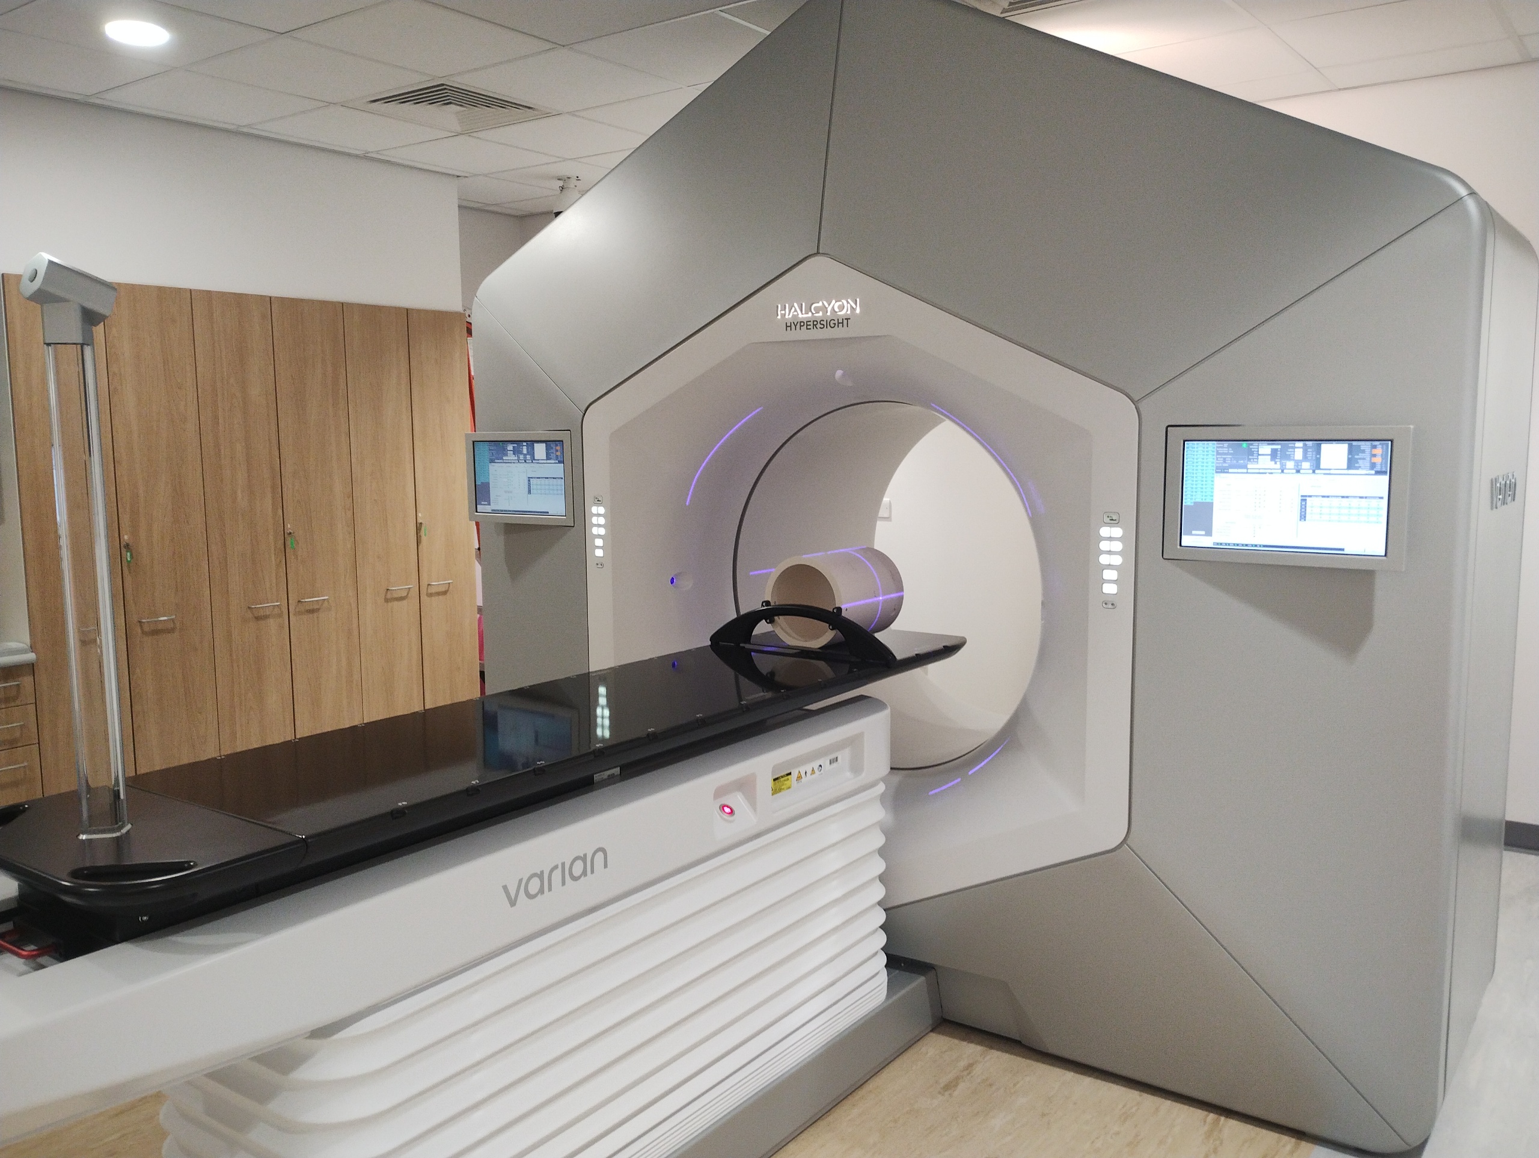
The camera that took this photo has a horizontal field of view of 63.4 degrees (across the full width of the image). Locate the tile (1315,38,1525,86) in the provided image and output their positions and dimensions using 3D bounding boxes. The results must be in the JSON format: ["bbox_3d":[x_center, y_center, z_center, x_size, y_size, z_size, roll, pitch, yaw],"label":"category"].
[{"bbox_3d":[2.215,-1.749,4.237,0.600,0.020,0.306,5,9,36],"label":"tile"}]

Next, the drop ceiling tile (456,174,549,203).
[{"bbox_3d":[-1.444,-1.976,6.335,0.600,0.020,0.600,5,9,36],"label":"drop ceiling tile"}]

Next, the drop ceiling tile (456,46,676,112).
[{"bbox_3d":[-0.698,-1.728,4.320,0.600,0.020,0.600,5,9,36],"label":"drop ceiling tile"}]

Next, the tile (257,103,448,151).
[{"bbox_3d":[-1.667,-1.807,5.023,0.600,0.020,0.600,5,9,36],"label":"tile"}]

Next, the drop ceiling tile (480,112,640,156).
[{"bbox_3d":[-0.829,-1.832,5.152,0.600,0.020,0.600,5,9,36],"label":"drop ceiling tile"}]

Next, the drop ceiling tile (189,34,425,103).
[{"bbox_3d":[-1.537,-1.703,4.191,0.600,0.020,0.600,5,9,36],"label":"drop ceiling tile"}]

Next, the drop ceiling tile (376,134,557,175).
[{"bbox_3d":[-1.314,-1.871,5.503,0.600,0.020,0.600,5,9,36],"label":"drop ceiling tile"}]

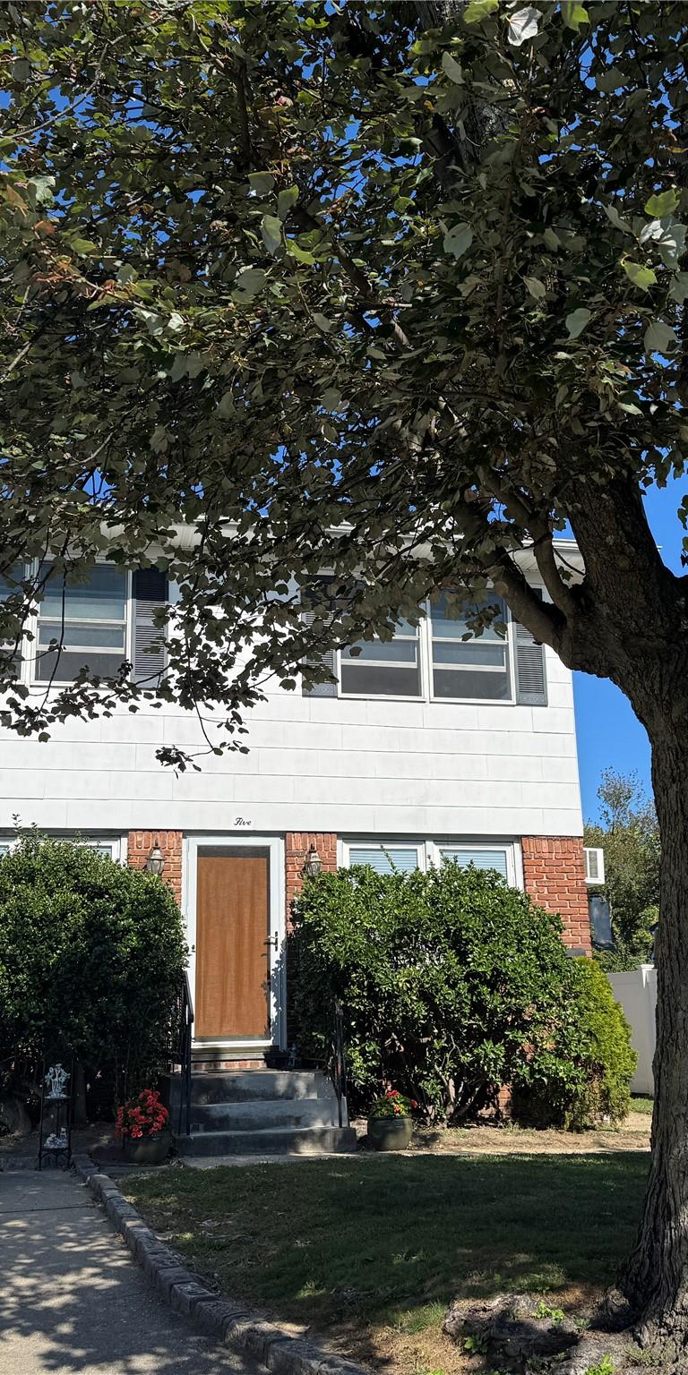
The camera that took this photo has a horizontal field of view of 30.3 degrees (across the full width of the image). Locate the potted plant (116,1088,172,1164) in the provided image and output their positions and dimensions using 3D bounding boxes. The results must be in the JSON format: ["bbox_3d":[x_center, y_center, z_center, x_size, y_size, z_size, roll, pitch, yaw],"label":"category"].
[{"bbox_3d":[-1.553,3.439,9.939,0.440,0.560,0.420,2,-15,-13],"label":"potted plant"}]

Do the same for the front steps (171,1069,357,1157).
[{"bbox_3d":[-0.808,3.708,11.184,1.480,0.590,1.650,2,-15,-13],"label":"front steps"}]

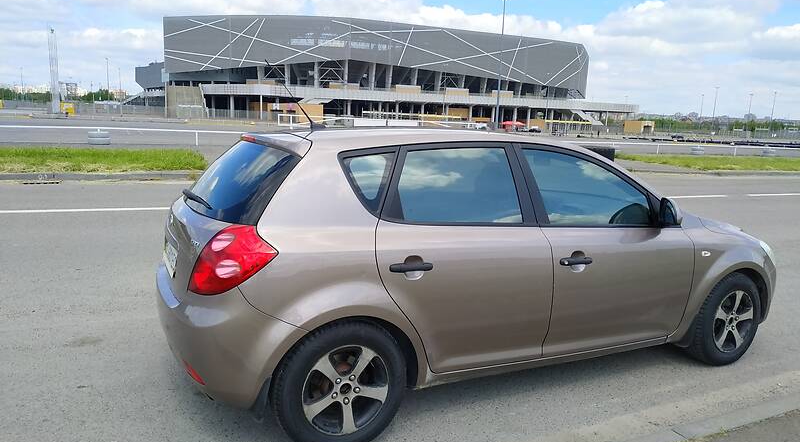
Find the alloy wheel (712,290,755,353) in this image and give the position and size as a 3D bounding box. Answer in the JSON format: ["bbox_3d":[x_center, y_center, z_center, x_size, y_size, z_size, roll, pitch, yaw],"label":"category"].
[{"bbox_3d":[2.135,0.639,3.675,0.415,0.415,0.170,-3,11,-25],"label":"alloy wheel"}]

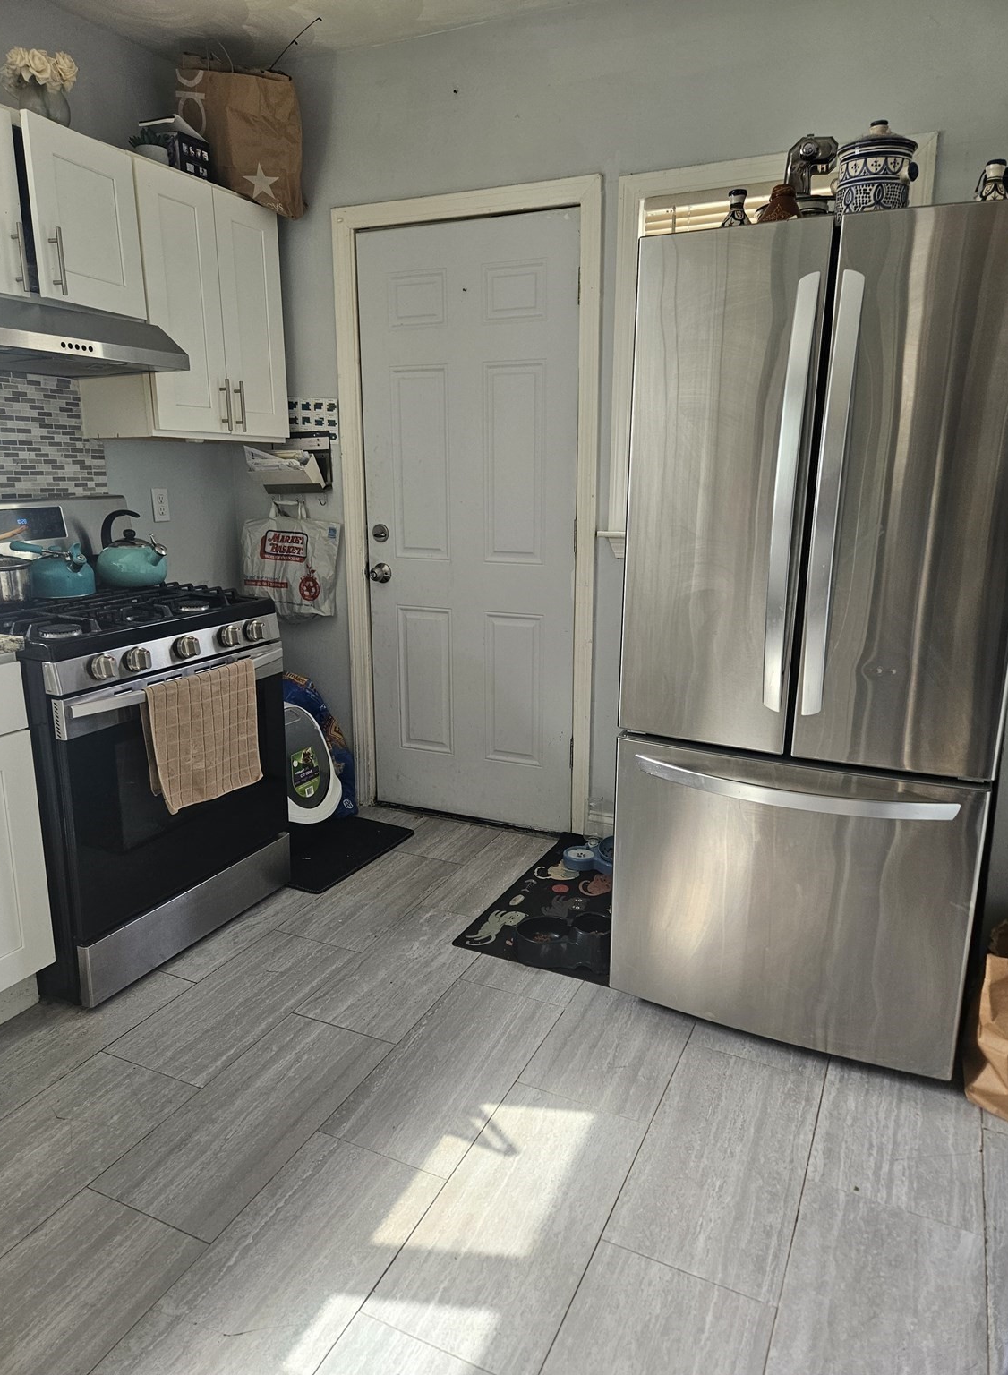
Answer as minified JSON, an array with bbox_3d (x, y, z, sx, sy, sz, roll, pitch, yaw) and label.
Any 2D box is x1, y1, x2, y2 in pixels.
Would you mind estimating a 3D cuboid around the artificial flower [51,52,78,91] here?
[{"bbox_3d":[-1.187,-1.664,2.468,0.075,0.095,0.075,-11,18,-37],"label":"artificial flower"}]

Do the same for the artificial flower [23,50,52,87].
[{"bbox_3d":[-1.211,-1.613,2.378,0.077,0.090,0.075,-7,16,-27],"label":"artificial flower"}]

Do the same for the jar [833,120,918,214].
[{"bbox_3d":[0.731,-1.002,1.798,0.180,0.210,0.160,11,18,38],"label":"jar"}]

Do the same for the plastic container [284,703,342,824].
[{"bbox_3d":[-0.855,0.266,3.364,0.320,0.465,0.360,10,17,35],"label":"plastic container"}]

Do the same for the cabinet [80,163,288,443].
[{"bbox_3d":[-1.052,-1.198,2.973,0.325,0.755,0.620,6,15,24],"label":"cabinet"}]

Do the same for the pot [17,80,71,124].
[{"bbox_3d":[-1.230,-1.536,2.452,0.140,0.165,0.140,0,14,0],"label":"pot"}]

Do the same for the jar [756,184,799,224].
[{"bbox_3d":[0.556,-0.961,1.847,0.102,0.107,0.102,6,15,24],"label":"jar"}]

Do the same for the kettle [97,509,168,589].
[{"bbox_3d":[-1.128,-0.415,2.750,0.215,0.220,0.200,6,15,21],"label":"kettle"}]

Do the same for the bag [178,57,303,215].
[{"bbox_3d":[-0.876,-1.810,3.030,0.340,0.440,0.180,-5,15,-20],"label":"bag"}]

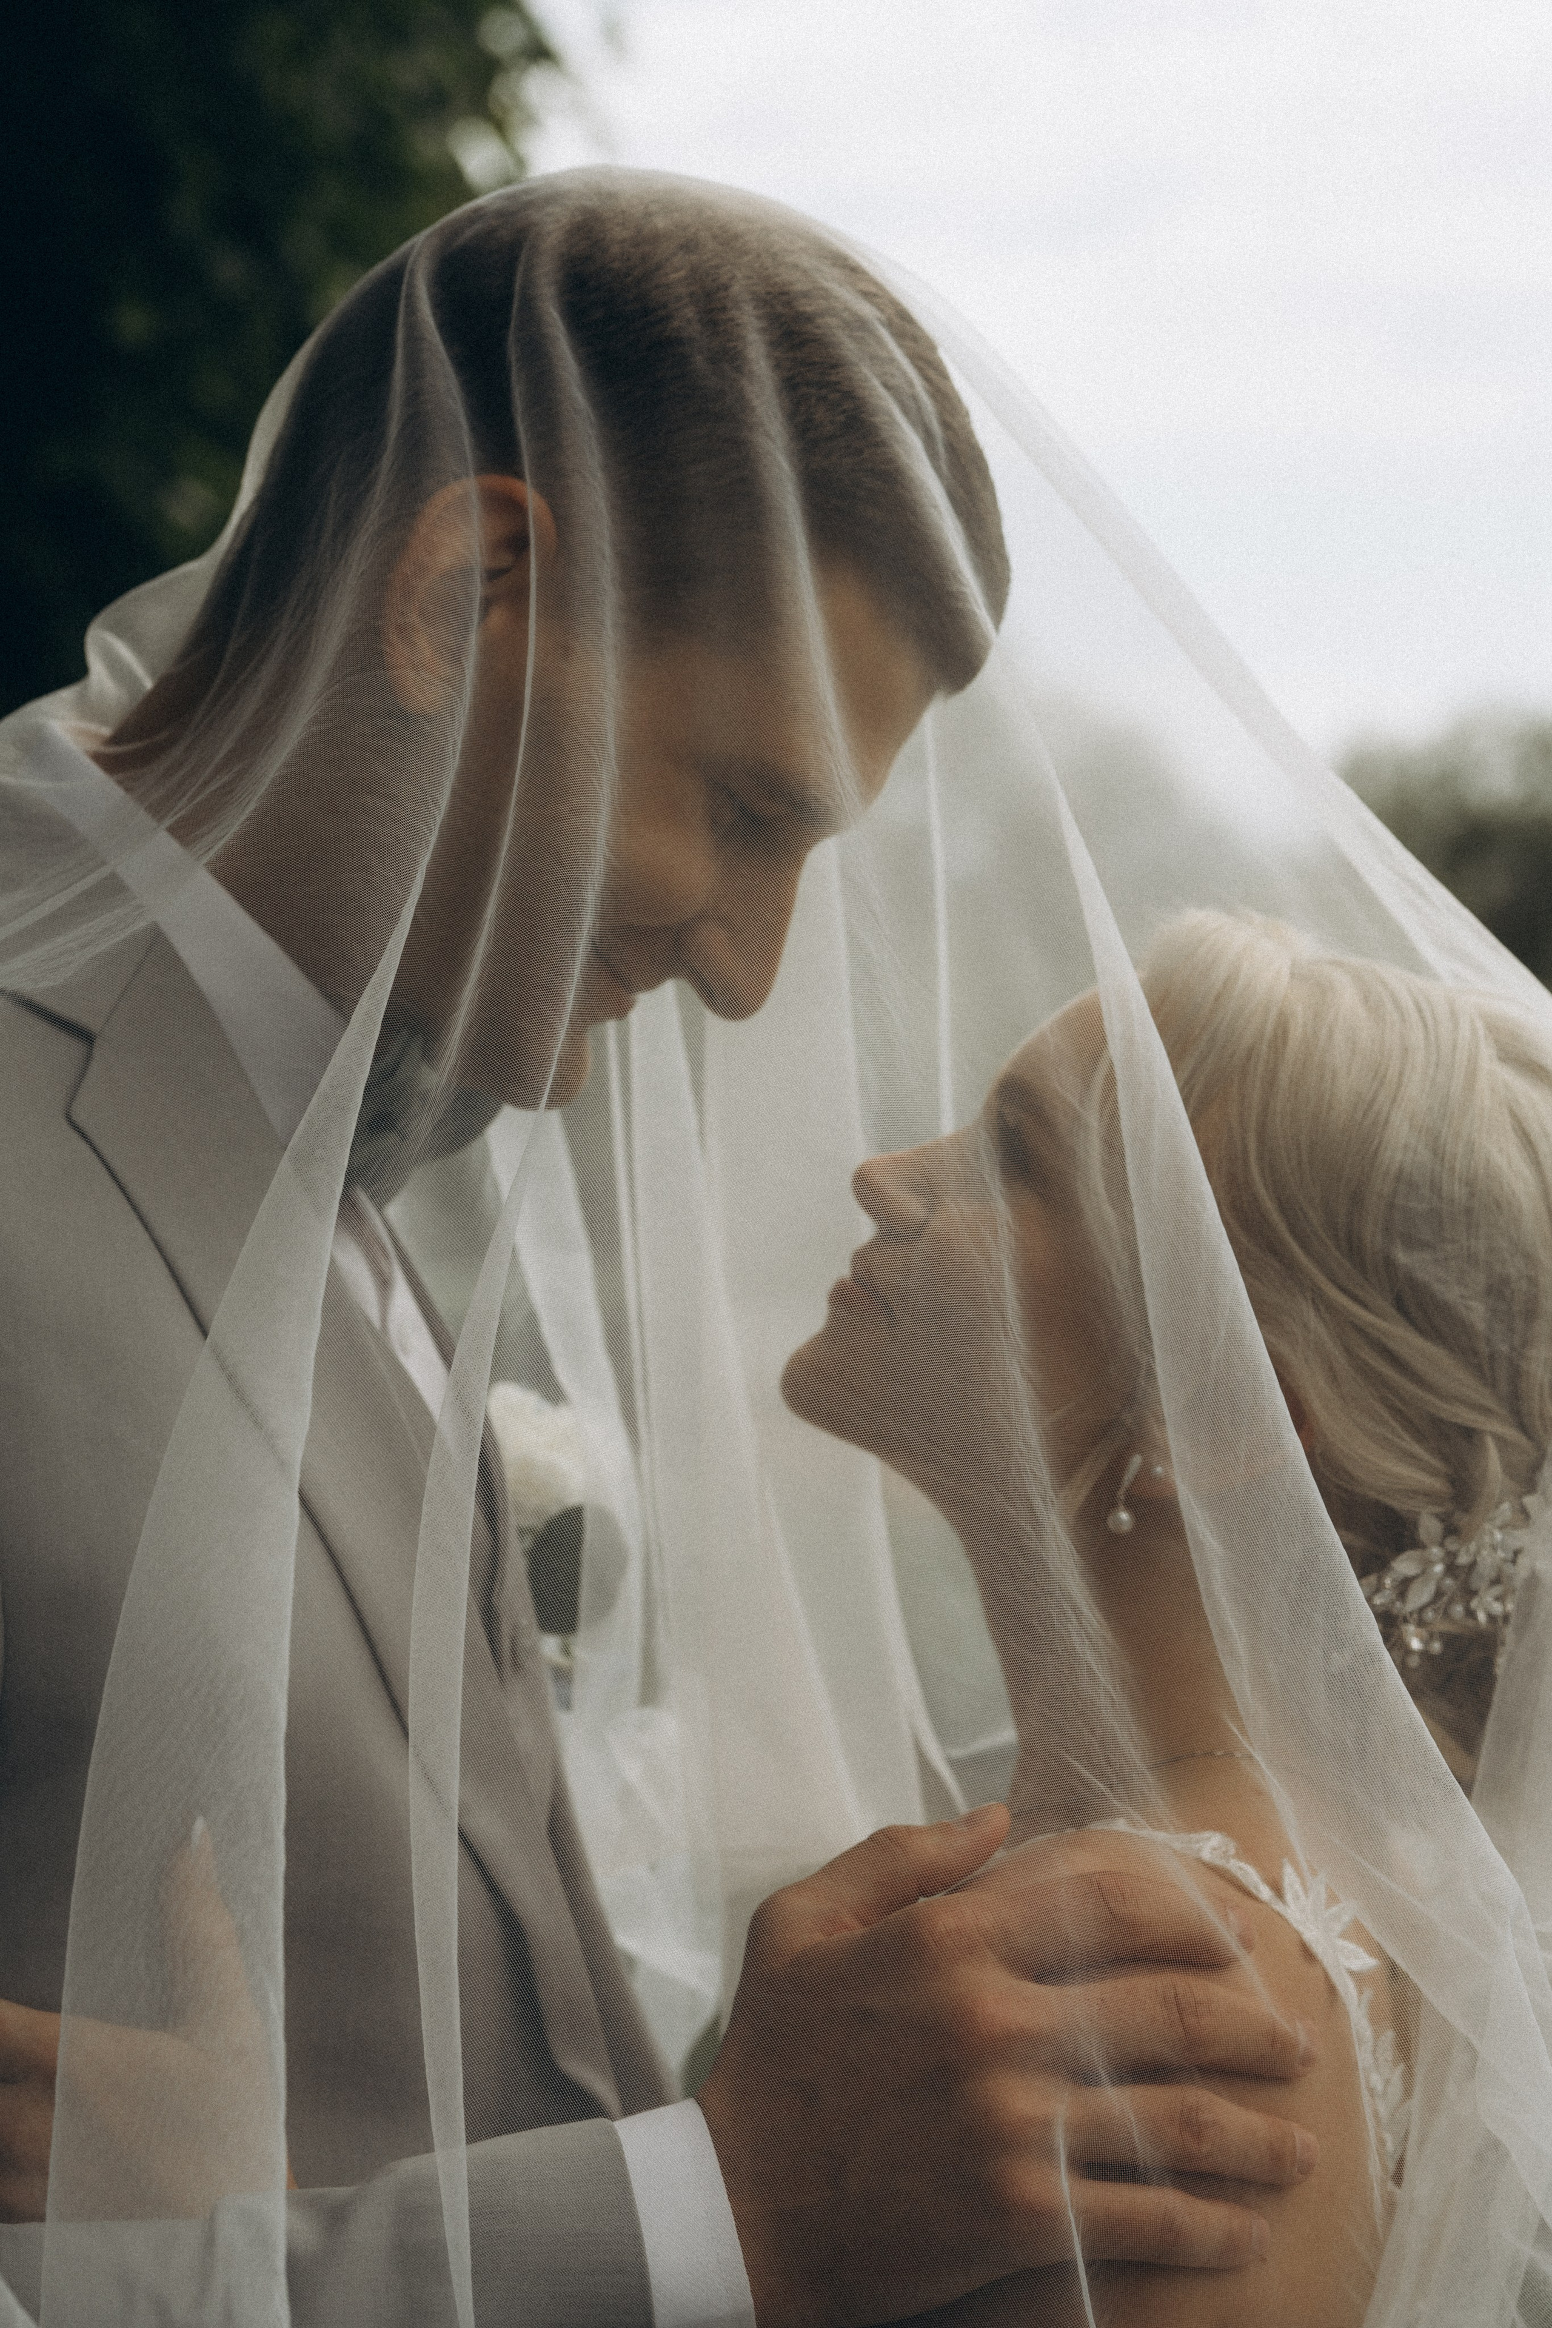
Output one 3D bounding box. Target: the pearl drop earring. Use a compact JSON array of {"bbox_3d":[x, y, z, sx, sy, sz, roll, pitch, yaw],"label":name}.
[{"bbox_3d":[0.100,0.095,1.580,0.009,0.024,0.009,9,-2,17],"label":"pearl drop earring"}]

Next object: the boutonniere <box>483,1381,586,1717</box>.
[{"bbox_3d":[-0.069,0.118,1.700,0.042,0.104,0.062,-9,-2,15],"label":"boutonniere"}]

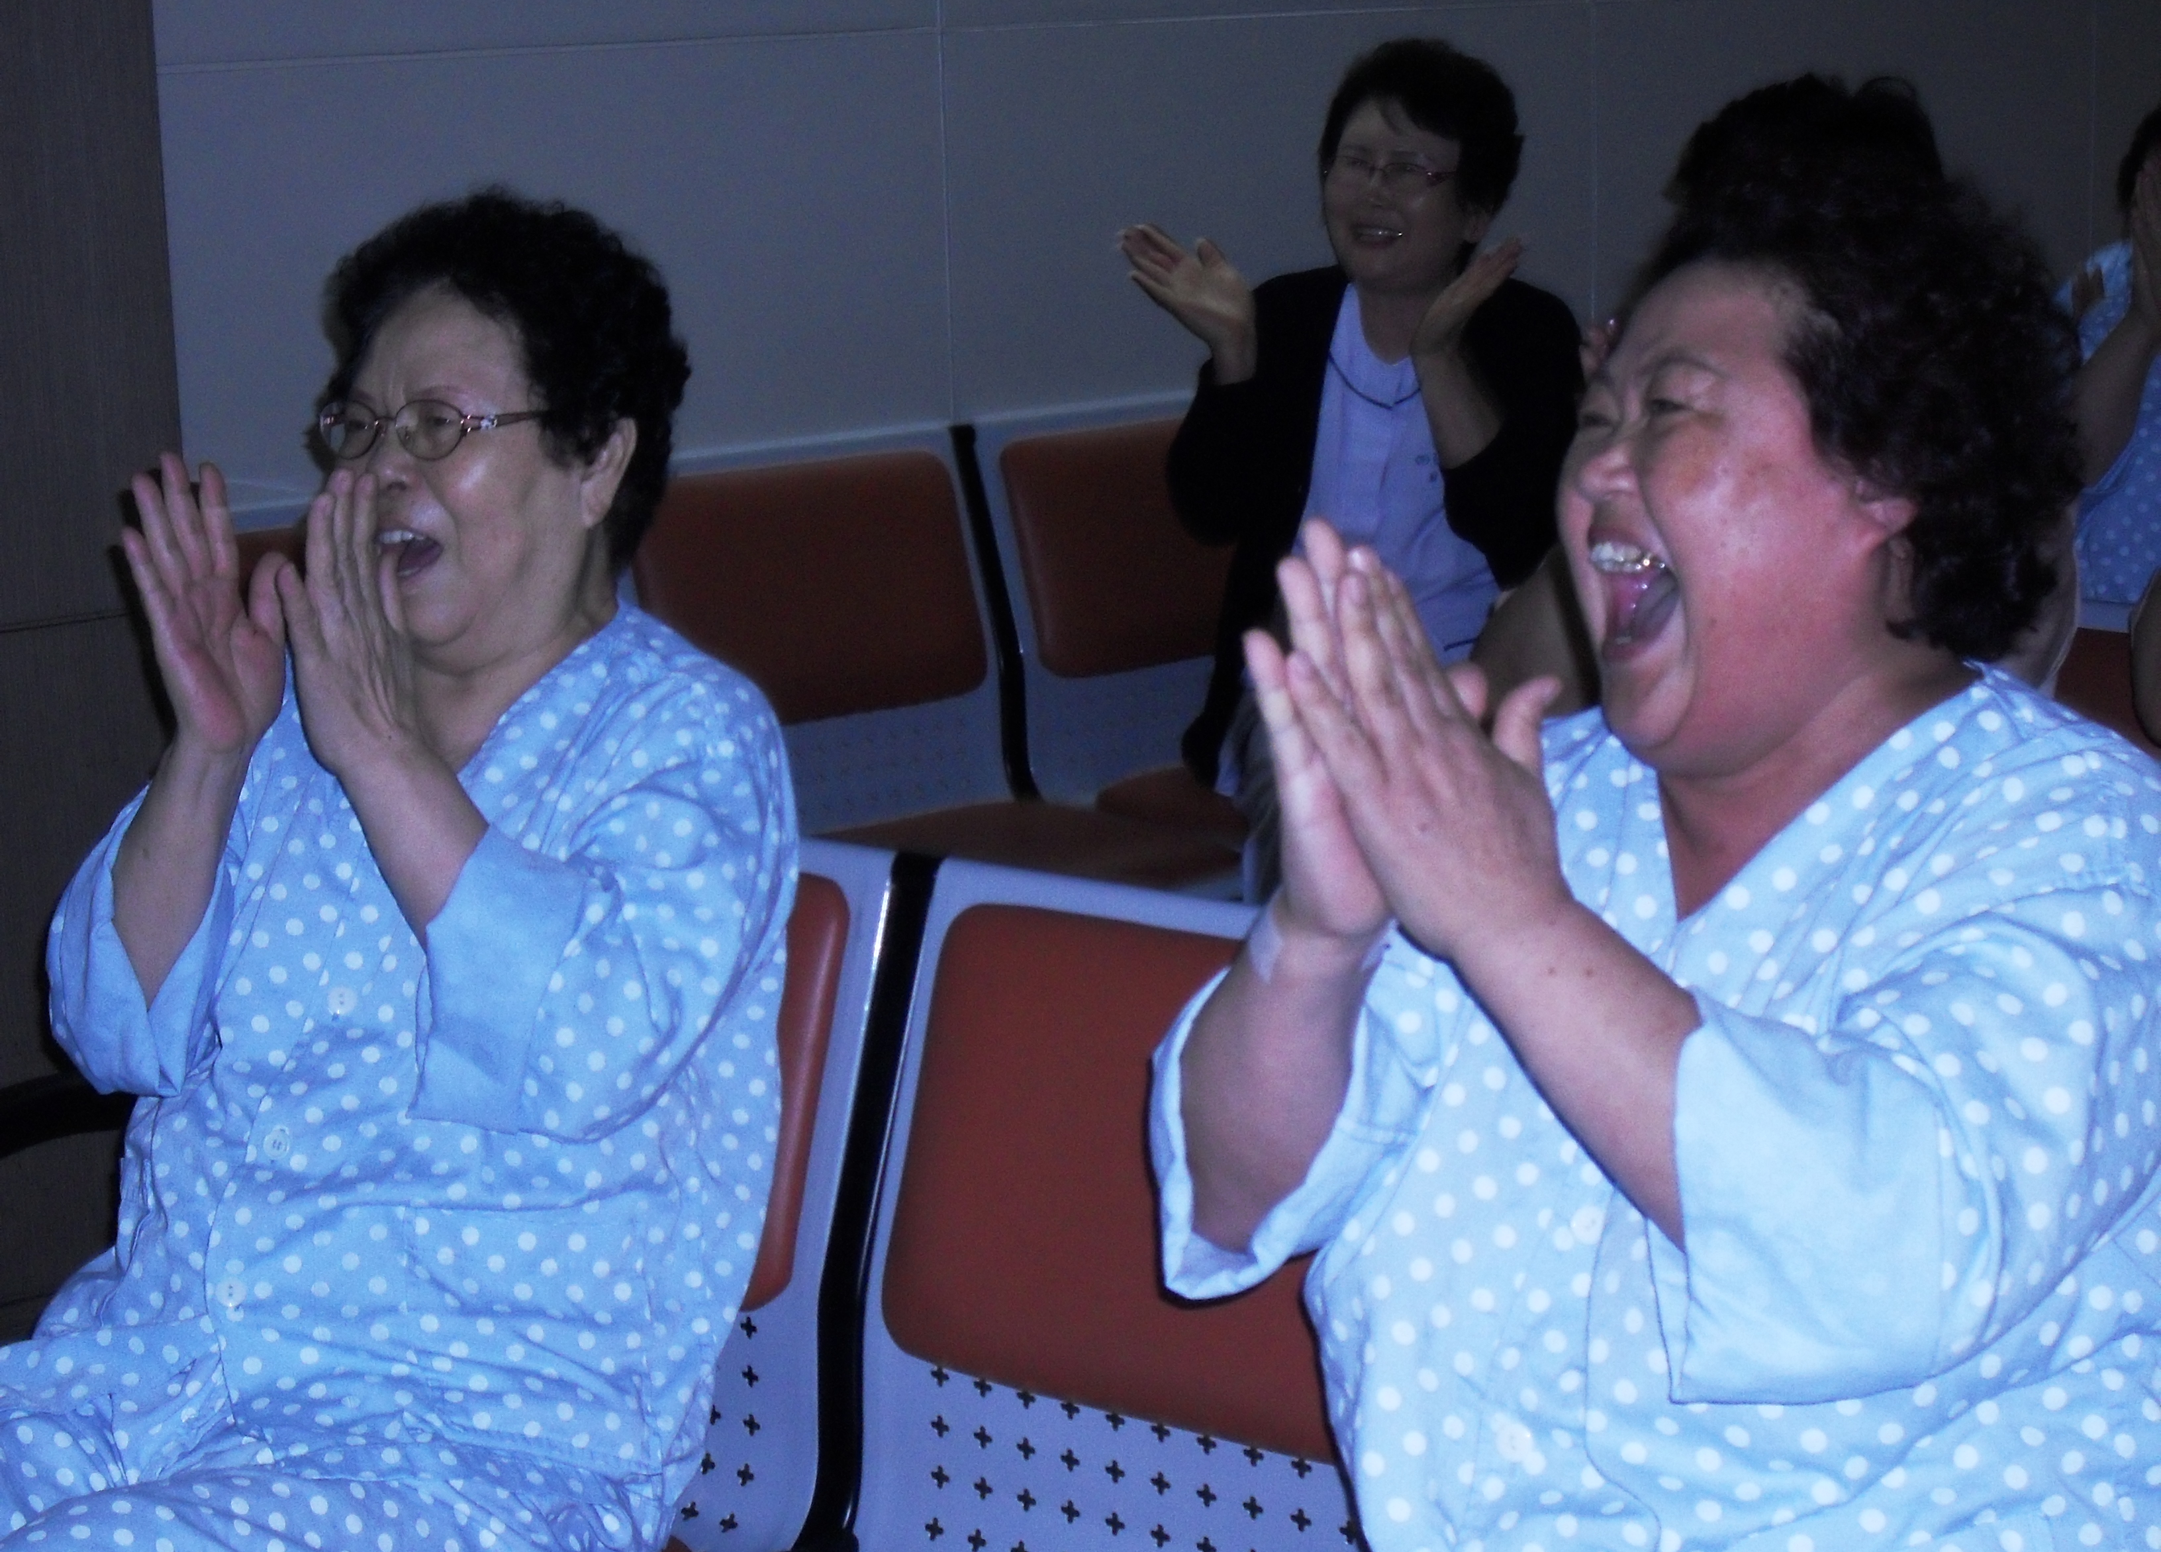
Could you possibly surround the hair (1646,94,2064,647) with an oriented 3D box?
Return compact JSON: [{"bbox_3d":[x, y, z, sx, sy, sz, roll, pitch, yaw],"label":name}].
[{"bbox_3d":[0.339,-0.164,1.930,0.200,0.225,0.190,-10,14,-37],"label":"hair"}]

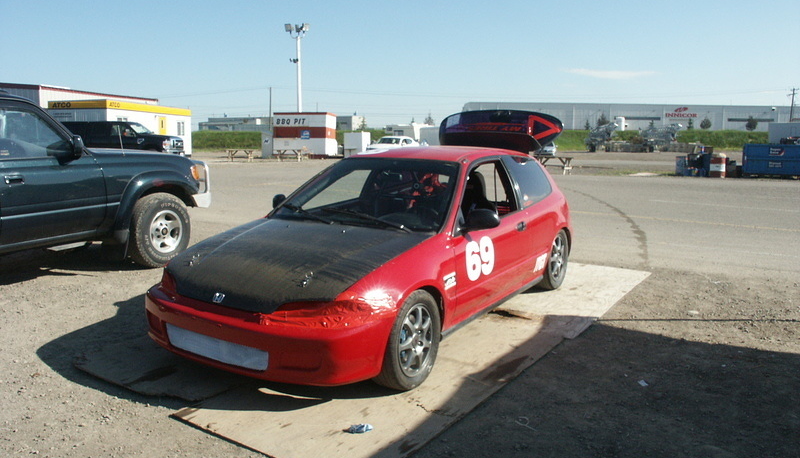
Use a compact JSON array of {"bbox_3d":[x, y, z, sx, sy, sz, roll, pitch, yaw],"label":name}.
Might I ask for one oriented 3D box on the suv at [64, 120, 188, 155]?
[{"bbox_3d":[-13.499,-4.071,32.047,5.900,1.960,2.030,1,8,10],"label":"suv"}]

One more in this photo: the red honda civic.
[{"bbox_3d":[0.037,-0.035,5.270,1.720,1.490,4.070,5,9,31],"label":"red honda civic"}]

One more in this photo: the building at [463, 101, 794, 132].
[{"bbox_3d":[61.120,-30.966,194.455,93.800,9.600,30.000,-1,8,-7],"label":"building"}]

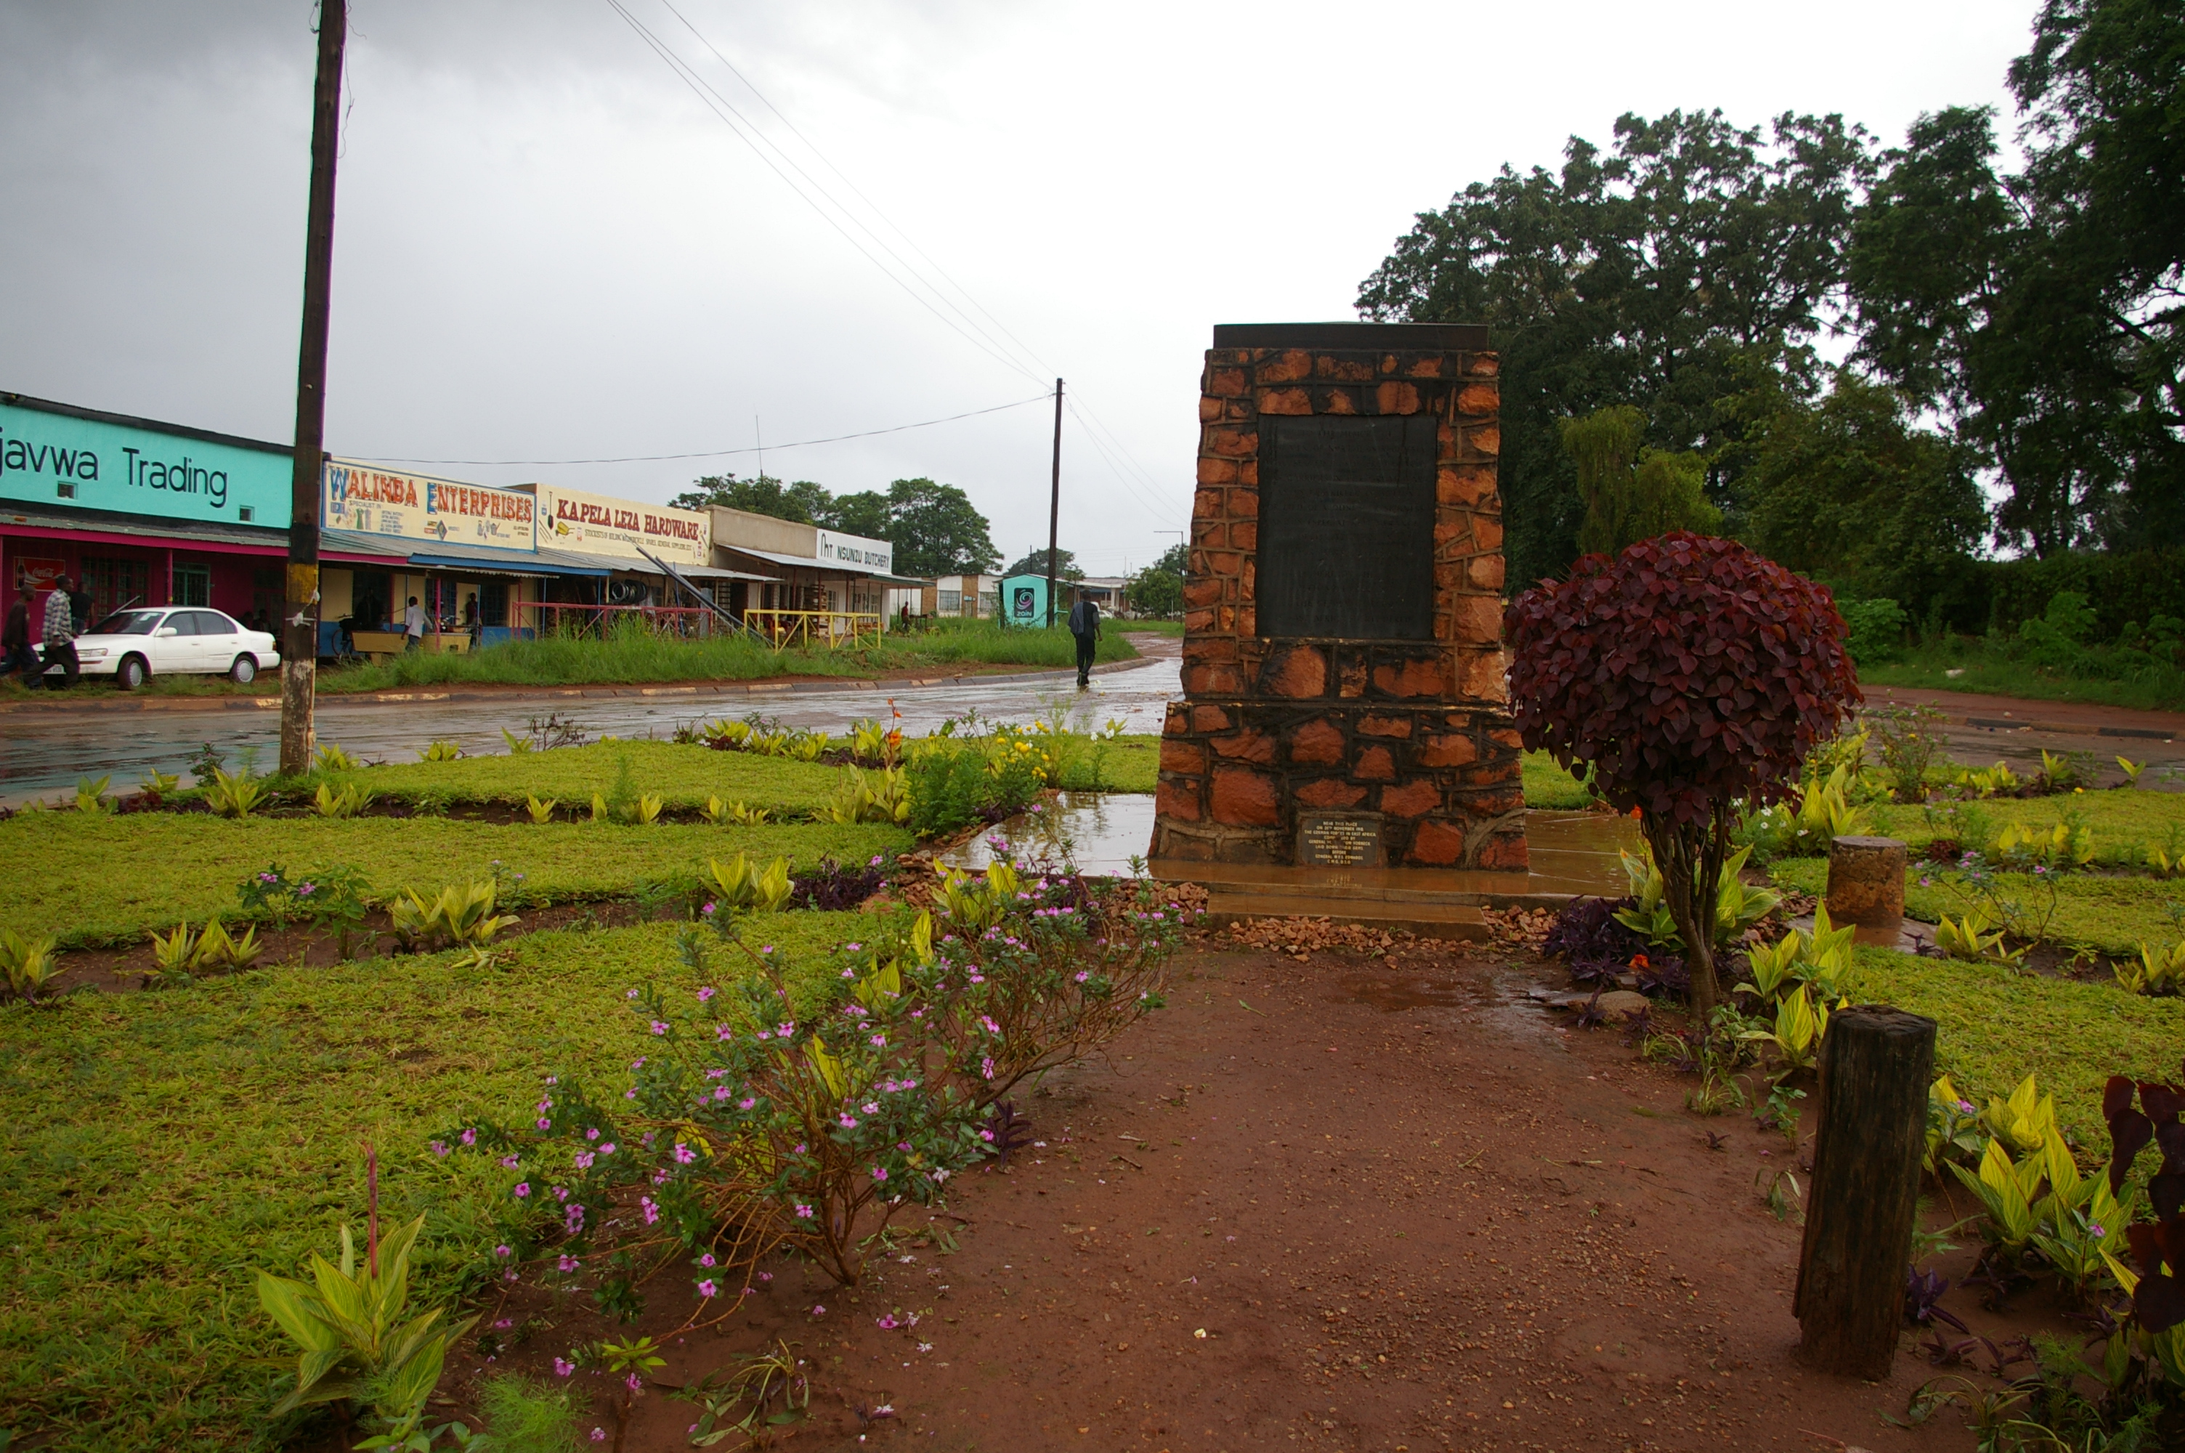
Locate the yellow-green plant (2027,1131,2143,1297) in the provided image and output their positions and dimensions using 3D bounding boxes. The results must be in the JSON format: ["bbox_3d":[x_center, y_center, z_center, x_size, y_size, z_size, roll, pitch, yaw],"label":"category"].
[{"bbox_3d":[2.179,1.065,3.597,0.252,0.338,0.227,3,4,32],"label":"yellow-green plant"}]

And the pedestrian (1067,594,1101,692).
[{"bbox_3d":[-0.165,-1.606,29.800,0.550,1.730,0.420,1,4,-3],"label":"pedestrian"}]

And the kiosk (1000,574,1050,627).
[{"bbox_3d":[-2.352,-4.329,58.598,1.750,2.200,1.700,1,3,4],"label":"kiosk"}]

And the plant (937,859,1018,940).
[{"bbox_3d":[-0.508,0.746,7.190,0.360,0.310,0.340,1,4,-4],"label":"plant"}]

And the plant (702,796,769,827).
[{"bbox_3d":[-2.389,0.535,10.965,0.440,0.200,0.320,0,4,-12],"label":"plant"}]

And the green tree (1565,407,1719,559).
[{"bbox_3d":[15.129,-5.072,45.727,4.672,7.605,4.439,3,4,18],"label":"green tree"}]

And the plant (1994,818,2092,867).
[{"bbox_3d":[5.860,0.711,10.091,0.621,0.284,0.435,3,4,30],"label":"plant"}]

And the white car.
[{"bbox_3d":[-16.620,-1.400,29.150,1.690,1.380,4.250,2,4,17],"label":"white car"}]

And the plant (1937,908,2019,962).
[{"bbox_3d":[3.873,0.906,7.178,0.360,0.225,0.324,3,4,29],"label":"plant"}]

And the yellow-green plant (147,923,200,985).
[{"bbox_3d":[-3.523,0.857,6.269,0.203,0.223,0.183,-1,4,-29],"label":"yellow-green plant"}]

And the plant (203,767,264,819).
[{"bbox_3d":[-5.861,0.436,11.174,0.396,0.294,0.376,0,5,-28],"label":"plant"}]

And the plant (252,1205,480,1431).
[{"bbox_3d":[-1.414,1.154,3.191,0.424,0.373,0.403,0,4,-24],"label":"plant"}]

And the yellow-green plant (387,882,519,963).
[{"bbox_3d":[-2.806,0.831,7.197,0.547,0.277,0.519,0,4,-21],"label":"yellow-green plant"}]

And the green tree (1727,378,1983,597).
[{"bbox_3d":[22.013,-5.746,47.671,7.555,9.073,7.177,3,4,24],"label":"green tree"}]

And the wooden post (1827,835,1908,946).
[{"bbox_3d":[3.729,0.729,7.884,0.362,0.420,0.362,2,4,25],"label":"wooden post"}]

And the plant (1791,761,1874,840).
[{"bbox_3d":[5.073,0.520,11.200,0.530,0.470,0.460,3,4,24],"label":"plant"}]

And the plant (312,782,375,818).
[{"bbox_3d":[-5.158,0.495,11.295,0.423,0.200,0.402,0,4,-25],"label":"plant"}]

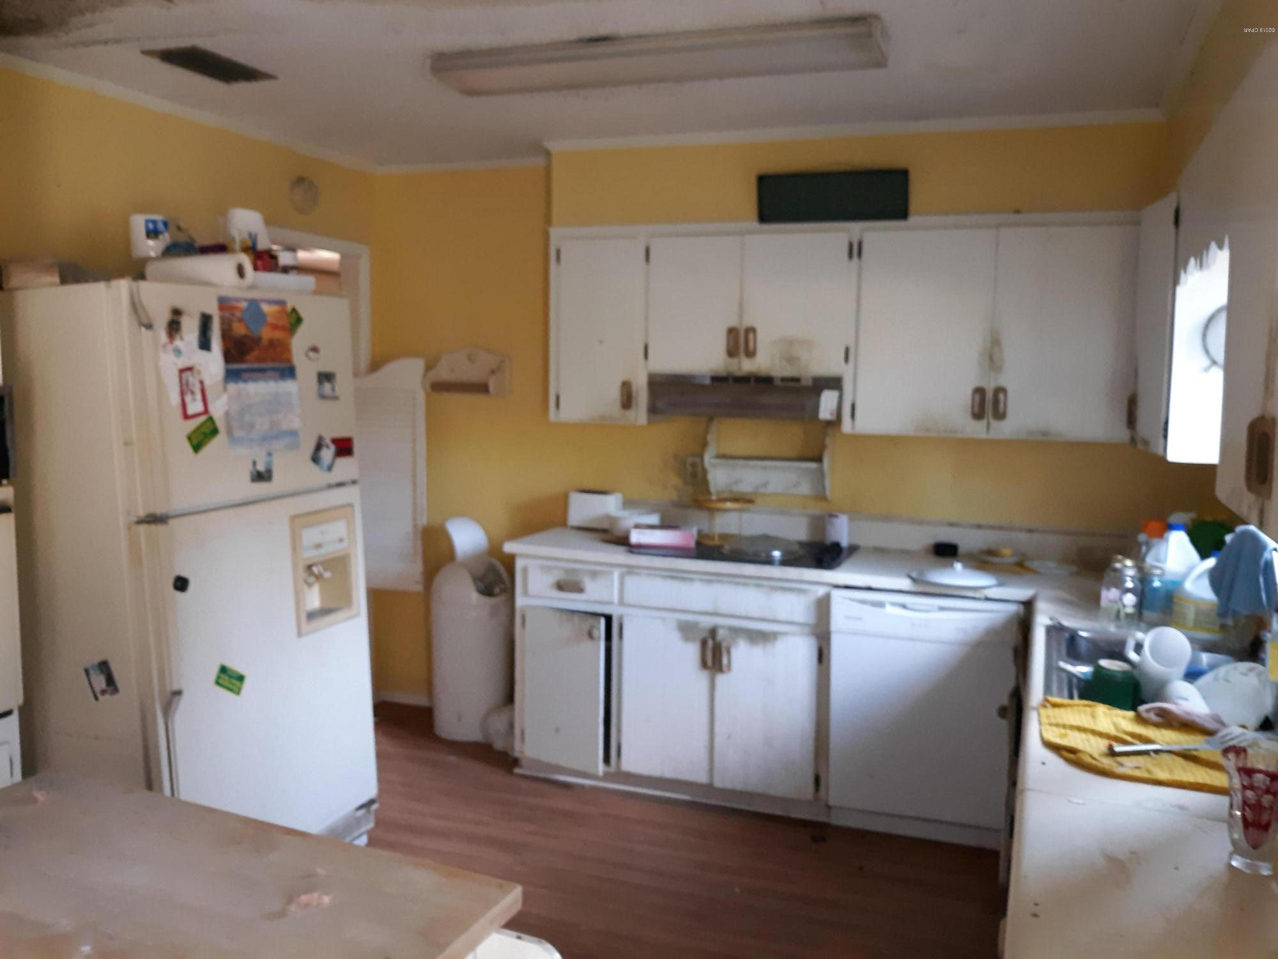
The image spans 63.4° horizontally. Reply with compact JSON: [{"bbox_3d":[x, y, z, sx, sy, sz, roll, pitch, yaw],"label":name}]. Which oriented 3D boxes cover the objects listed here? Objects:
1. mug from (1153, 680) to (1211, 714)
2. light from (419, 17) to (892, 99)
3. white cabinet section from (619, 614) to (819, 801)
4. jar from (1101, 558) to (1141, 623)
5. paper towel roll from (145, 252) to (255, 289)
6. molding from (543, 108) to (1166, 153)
[{"bbox_3d":[1.235,0.501,2.340,0.112,0.092,0.092,3,7,18],"label":"mug"},{"bbox_3d":[0.043,-1.136,2.812,1.225,0.064,0.262,3,7,18],"label":"light"},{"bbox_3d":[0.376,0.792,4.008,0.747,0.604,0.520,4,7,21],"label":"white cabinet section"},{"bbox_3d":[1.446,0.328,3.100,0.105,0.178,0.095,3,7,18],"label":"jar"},{"bbox_3d":[-1.254,-0.586,2.950,0.285,0.102,0.102,3,7,18],"label":"paper towel roll"},{"bbox_3d":[0.671,-1.248,3.723,2.200,0.040,0.030,3,7,18],"label":"molding"}]

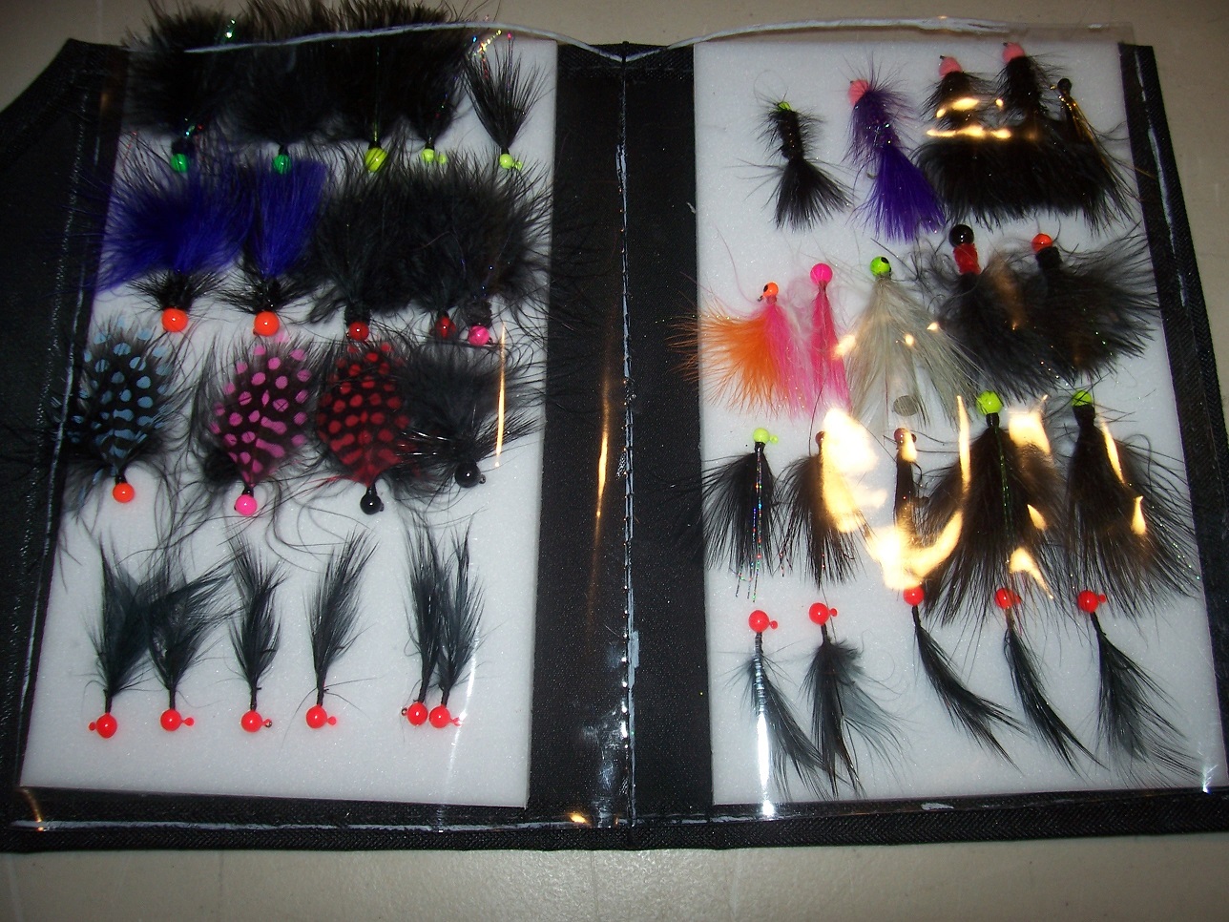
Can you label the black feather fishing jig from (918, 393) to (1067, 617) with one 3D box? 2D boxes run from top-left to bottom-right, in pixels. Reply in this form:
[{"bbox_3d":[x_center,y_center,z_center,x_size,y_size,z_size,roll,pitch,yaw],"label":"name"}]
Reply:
[{"bbox_3d":[0.102,0.014,0.326,0.034,0.012,0.057,3,74,1],"label":"black feather fishing jig"}]

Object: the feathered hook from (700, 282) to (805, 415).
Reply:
[{"bbox_3d":[0.039,-0.032,0.340,0.028,0.010,0.036,0,74,0],"label":"feathered hook"}]

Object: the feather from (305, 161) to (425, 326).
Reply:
[{"bbox_3d":[-0.072,-0.063,0.348,0.031,0.013,0.045,-3,74,-1],"label":"feather"}]

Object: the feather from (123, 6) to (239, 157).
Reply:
[{"bbox_3d":[-0.130,-0.114,0.362,0.029,0.013,0.040,-6,74,-1],"label":"feather"}]

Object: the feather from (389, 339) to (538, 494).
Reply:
[{"bbox_3d":[-0.041,-0.012,0.333,0.038,0.013,0.041,0,74,0],"label":"feather"}]

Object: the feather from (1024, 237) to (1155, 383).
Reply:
[{"bbox_3d":[0.134,-0.043,0.342,0.028,0.012,0.039,0,74,0],"label":"feather"}]

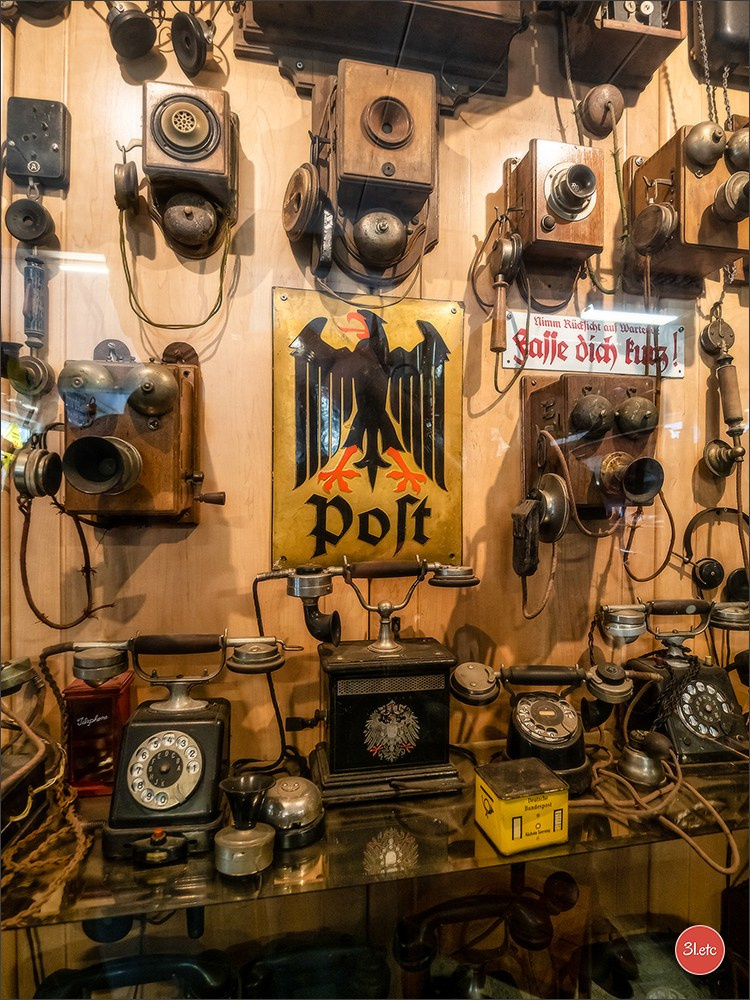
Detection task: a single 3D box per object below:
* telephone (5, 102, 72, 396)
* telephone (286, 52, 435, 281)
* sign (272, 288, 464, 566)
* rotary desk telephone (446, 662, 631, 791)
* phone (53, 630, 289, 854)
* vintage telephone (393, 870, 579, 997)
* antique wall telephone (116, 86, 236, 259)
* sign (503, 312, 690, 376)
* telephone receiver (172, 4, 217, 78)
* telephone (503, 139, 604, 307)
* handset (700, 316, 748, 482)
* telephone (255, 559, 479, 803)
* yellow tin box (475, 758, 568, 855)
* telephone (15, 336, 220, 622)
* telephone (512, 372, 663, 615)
[{"bbox_3d":[-0.437,-0.321,0.662,0.071,0.389,0.075,0,0,-11],"label":"telephone"},{"bbox_3d":[-0.008,-0.466,0.718,0.233,0.291,0.125,0,0,-11],"label":"telephone"},{"bbox_3d":[-0.005,-0.103,0.775,0.289,0.408,0.010,0,0,-11],"label":"sign"},{"bbox_3d":[0.222,0.282,0.688,0.243,0.146,0.140,0,0,5],"label":"rotary desk telephone"},{"bbox_3d":[-0.229,0.254,0.595,0.257,0.203,0.140,0,0,-11],"label":"phone"},{"bbox_3d":[0.158,0.637,0.711,0.273,0.197,0.165,0,0,-11],"label":"vintage telephone"},{"bbox_3d":[-0.257,-0.437,0.681,0.147,0.202,0.105,0,0,-11],"label":"antique wall telephone"},{"bbox_3d":[0.339,-0.234,0.791,0.304,0.084,0.010,0,0,-11],"label":"sign"},{"bbox_3d":[-0.236,-0.605,0.689,0.040,0.063,0.063,-35,20,-32],"label":"telephone receiver"},{"bbox_3d":[0.261,-0.400,0.731,0.137,0.200,0.105,0,0,-11],"label":"telephone"},{"bbox_3d":[0.568,-0.169,0.849,0.063,0.266,0.070,-8,1,-11],"label":"handset"},{"bbox_3d":[0.011,0.213,0.668,0.260,0.283,0.125,0,0,-11],"label":"telephone"},{"bbox_3d":[0.156,0.326,0.557,0.075,0.058,0.060,0,0,-18],"label":"yellow tin box"},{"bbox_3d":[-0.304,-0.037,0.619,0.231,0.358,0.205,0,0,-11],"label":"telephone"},{"bbox_3d":[0.292,-0.020,0.717,0.215,0.325,0.140,0,0,-11],"label":"telephone"}]

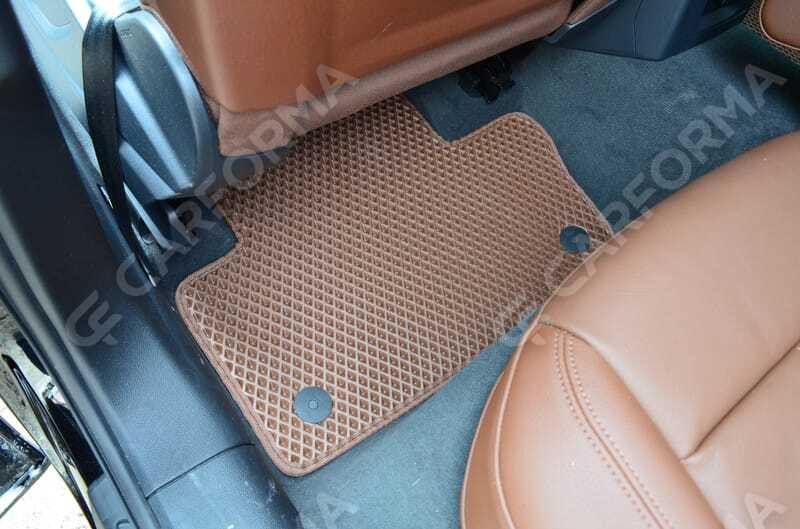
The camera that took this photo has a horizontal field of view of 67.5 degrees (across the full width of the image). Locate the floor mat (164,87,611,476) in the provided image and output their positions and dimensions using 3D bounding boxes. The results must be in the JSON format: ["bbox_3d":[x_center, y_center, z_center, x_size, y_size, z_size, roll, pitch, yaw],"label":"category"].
[{"bbox_3d":[-0.011,-0.062,0.714,0.525,0.018,0.407,-29,73,-25],"label":"floor mat"}]

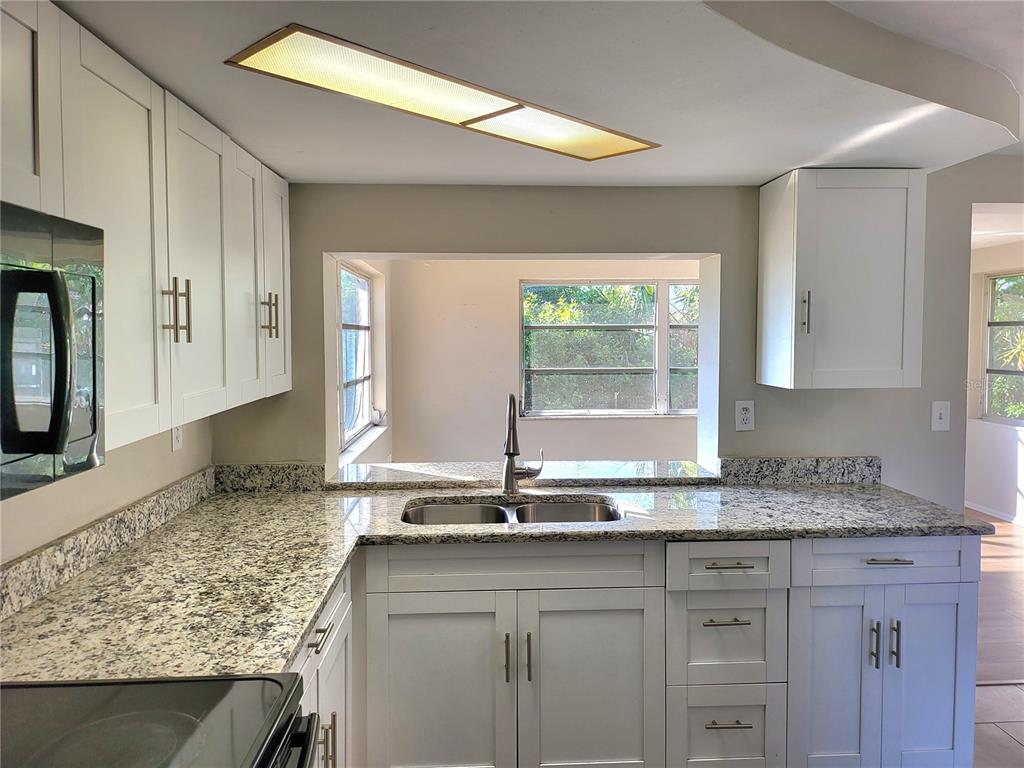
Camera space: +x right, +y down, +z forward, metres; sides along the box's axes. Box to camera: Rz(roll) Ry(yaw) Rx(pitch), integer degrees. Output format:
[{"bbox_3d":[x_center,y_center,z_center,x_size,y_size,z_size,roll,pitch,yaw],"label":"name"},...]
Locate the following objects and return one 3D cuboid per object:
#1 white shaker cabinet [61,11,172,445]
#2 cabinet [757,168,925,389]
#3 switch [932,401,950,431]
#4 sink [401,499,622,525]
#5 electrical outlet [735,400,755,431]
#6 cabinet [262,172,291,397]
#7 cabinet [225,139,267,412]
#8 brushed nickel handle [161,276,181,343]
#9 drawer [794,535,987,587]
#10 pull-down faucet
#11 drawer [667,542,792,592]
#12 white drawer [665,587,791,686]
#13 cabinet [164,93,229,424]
[{"bbox_3d":[-0.922,-0.260,1.399,0.322,0.750,0.388,0,4,-2],"label":"white shaker cabinet"},{"bbox_3d":[1.184,-0.367,2.586,0.450,0.746,0.328,0,4,-2],"label":"cabinet"},{"bbox_3d":[1.697,0.129,2.800,0.073,0.117,0.014,0,4,-2],"label":"switch"},{"bbox_3d":[-0.006,0.529,2.398,0.741,0.198,0.405,0,4,-2],"label":"sink"},{"bbox_3d":[0.913,0.127,2.768,0.072,0.116,0.012,0,4,-2],"label":"electrical outlet"},{"bbox_3d":[-0.966,-0.336,2.440,0.322,0.750,0.306,0,4,-2],"label":"cabinet"},{"bbox_3d":[-0.954,-0.320,2.164,0.330,0.760,0.279,0,4,-2],"label":"cabinet"},{"bbox_3d":[-0.749,-0.162,1.557,0.037,0.141,0.012,0,4,-2],"label":"brushed nickel handle"},{"bbox_3d":[1.151,0.532,2.403,0.599,0.148,0.450,0,4,-2],"label":"drawer"},{"bbox_3d":[0.044,0.221,2.527,0.149,0.375,0.237,0,4,-2],"label":"pull-down faucet"},{"bbox_3d":[0.651,0.535,2.383,0.378,0.146,0.445,0,4,-2],"label":"drawer"},{"bbox_3d":[0.658,0.762,2.398,0.381,0.305,0.450,0,4,-2],"label":"white drawer"},{"bbox_3d":[-0.939,-0.295,1.816,0.330,0.760,0.420,0,4,-2],"label":"cabinet"}]

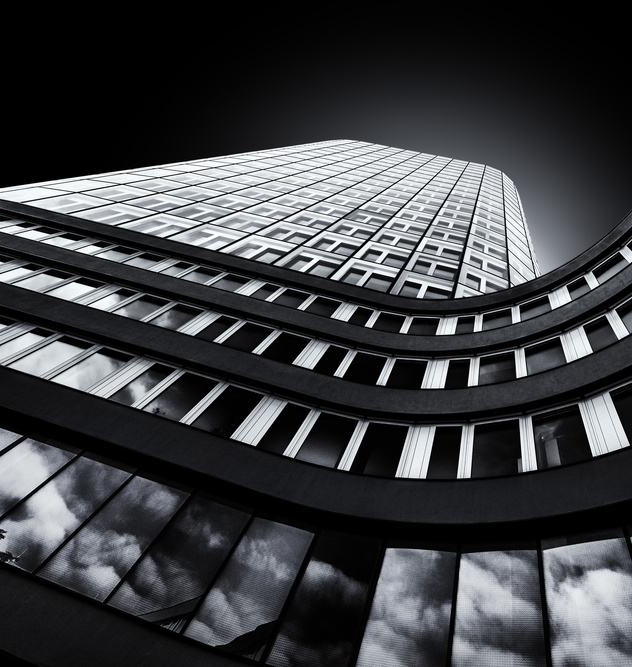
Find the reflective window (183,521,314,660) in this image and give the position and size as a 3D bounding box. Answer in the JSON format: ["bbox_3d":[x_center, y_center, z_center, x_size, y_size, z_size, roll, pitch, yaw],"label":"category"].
[{"bbox_3d":[-0.973,4.135,7.911,1.175,2.420,0.100,10,-63,17],"label":"reflective window"}]

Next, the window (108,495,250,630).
[{"bbox_3d":[-2.213,3.849,8.255,1.229,2.420,0.100,18,-61,13],"label":"window"}]

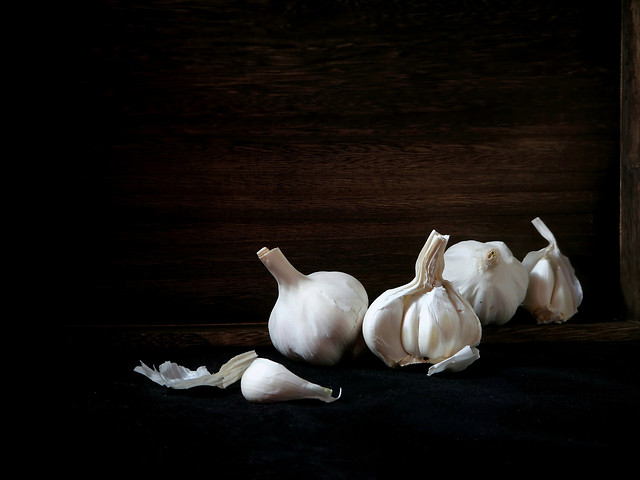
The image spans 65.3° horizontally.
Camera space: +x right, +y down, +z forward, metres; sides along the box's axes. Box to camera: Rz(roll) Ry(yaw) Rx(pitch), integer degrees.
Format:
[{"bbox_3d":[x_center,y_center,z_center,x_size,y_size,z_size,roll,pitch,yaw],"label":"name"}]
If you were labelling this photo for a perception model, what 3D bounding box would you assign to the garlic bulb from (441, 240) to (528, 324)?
[{"bbox_3d":[0.105,0.027,0.315,0.053,0.048,0.053,-5,46,5],"label":"garlic bulb"}]

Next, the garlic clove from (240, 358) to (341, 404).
[{"bbox_3d":[-0.012,0.059,0.208,0.040,0.018,0.020,0,2,6],"label":"garlic clove"}]

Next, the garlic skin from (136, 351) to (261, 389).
[{"bbox_3d":[-0.057,0.061,0.232,0.056,0.015,0.026,0,2,0],"label":"garlic skin"}]

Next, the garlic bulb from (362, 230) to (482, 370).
[{"bbox_3d":[0.054,0.032,0.263,0.061,0.071,0.056,8,2,8],"label":"garlic bulb"}]

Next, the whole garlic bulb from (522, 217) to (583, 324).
[{"bbox_3d":[0.150,0.020,0.322,0.037,0.068,0.037,-6,-4,25],"label":"whole garlic bulb"}]

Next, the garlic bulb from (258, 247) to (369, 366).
[{"bbox_3d":[-0.006,0.035,0.267,0.053,0.068,0.053,-33,5,0],"label":"garlic bulb"}]

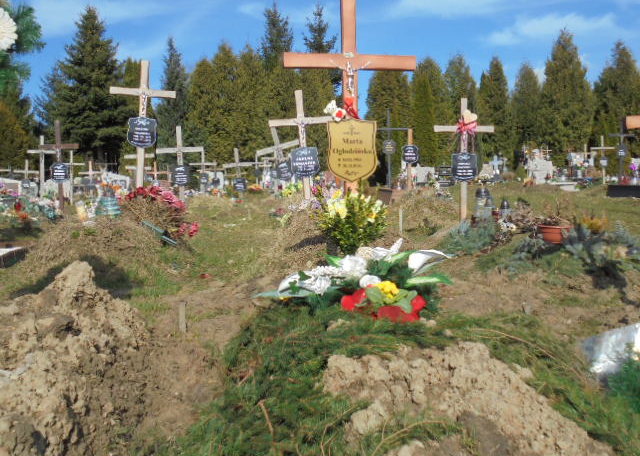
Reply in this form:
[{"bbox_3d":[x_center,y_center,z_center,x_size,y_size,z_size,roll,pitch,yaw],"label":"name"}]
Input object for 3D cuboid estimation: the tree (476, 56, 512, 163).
[{"bbox_3d":[7.546,-4.844,30.662,1.520,4.960,1.520,0,6,0],"label":"tree"}]

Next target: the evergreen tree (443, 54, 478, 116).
[{"bbox_3d":[6.999,-5.654,35.000,1.694,5.978,1.700,0,4,0],"label":"evergreen tree"}]

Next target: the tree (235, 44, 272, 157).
[{"bbox_3d":[-3.170,-5.542,33.000,1.785,6.153,1.800,0,4,0],"label":"tree"}]

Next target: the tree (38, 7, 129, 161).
[{"bbox_3d":[-10.120,-5.871,30.000,3.971,7.173,3.900,0,4,0],"label":"tree"}]

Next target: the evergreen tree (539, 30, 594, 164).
[{"bbox_3d":[10.333,-5.172,29.623,2.280,5.751,2.280,0,6,0],"label":"evergreen tree"}]

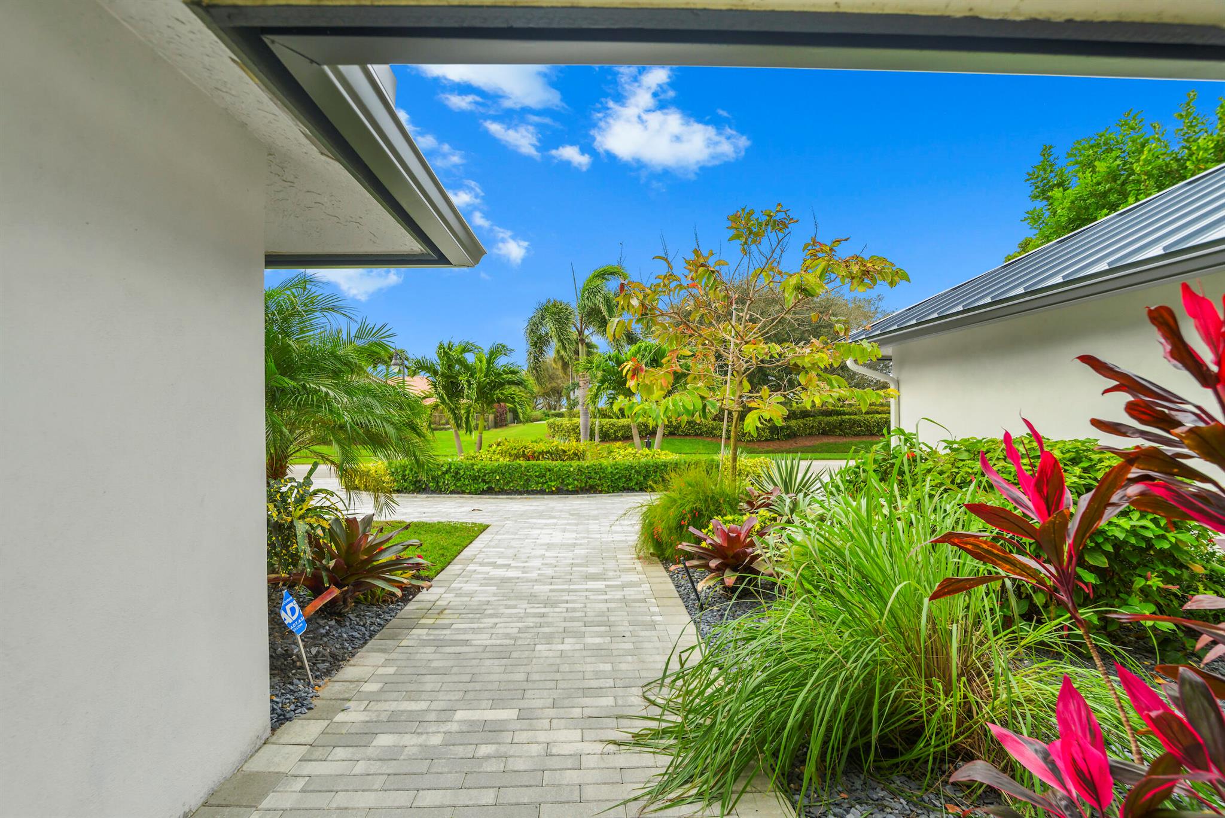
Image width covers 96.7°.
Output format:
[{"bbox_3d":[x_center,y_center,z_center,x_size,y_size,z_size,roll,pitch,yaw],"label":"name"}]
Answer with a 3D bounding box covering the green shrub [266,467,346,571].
[{"bbox_3d":[-2.667,1.012,4.550,0.900,1.100,0.900,-1,-1,-2],"label":"green shrub"}]

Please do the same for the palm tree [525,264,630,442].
[{"bbox_3d":[-0.801,-0.896,13.600,2.800,5.500,2.700,-1,-1,-2],"label":"palm tree"}]

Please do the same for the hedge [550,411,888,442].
[{"bbox_3d":[6.030,1.099,30.500,20.000,1.500,1.800,-1,-1,-2],"label":"hedge"}]

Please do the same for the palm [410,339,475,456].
[{"bbox_3d":[-4.208,0.061,13.800,1.800,3.600,1.800,-1,-1,-2],"label":"palm"}]

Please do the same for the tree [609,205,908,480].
[{"bbox_3d":[1.930,-0.525,7.200,3.850,4.250,3.600,-1,-1,-2],"label":"tree"}]

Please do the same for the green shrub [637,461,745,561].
[{"bbox_3d":[0.906,1.126,6.250,1.200,0.950,1.150,-1,-1,-2],"label":"green shrub"}]

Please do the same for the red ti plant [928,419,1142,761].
[{"bbox_3d":[1.652,0.714,2.120,0.840,1.360,0.750,-1,-1,-2],"label":"red ti plant"}]

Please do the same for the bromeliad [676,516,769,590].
[{"bbox_3d":[0.991,1.270,4.800,0.820,0.580,0.800,-1,-1,-2],"label":"bromeliad"}]

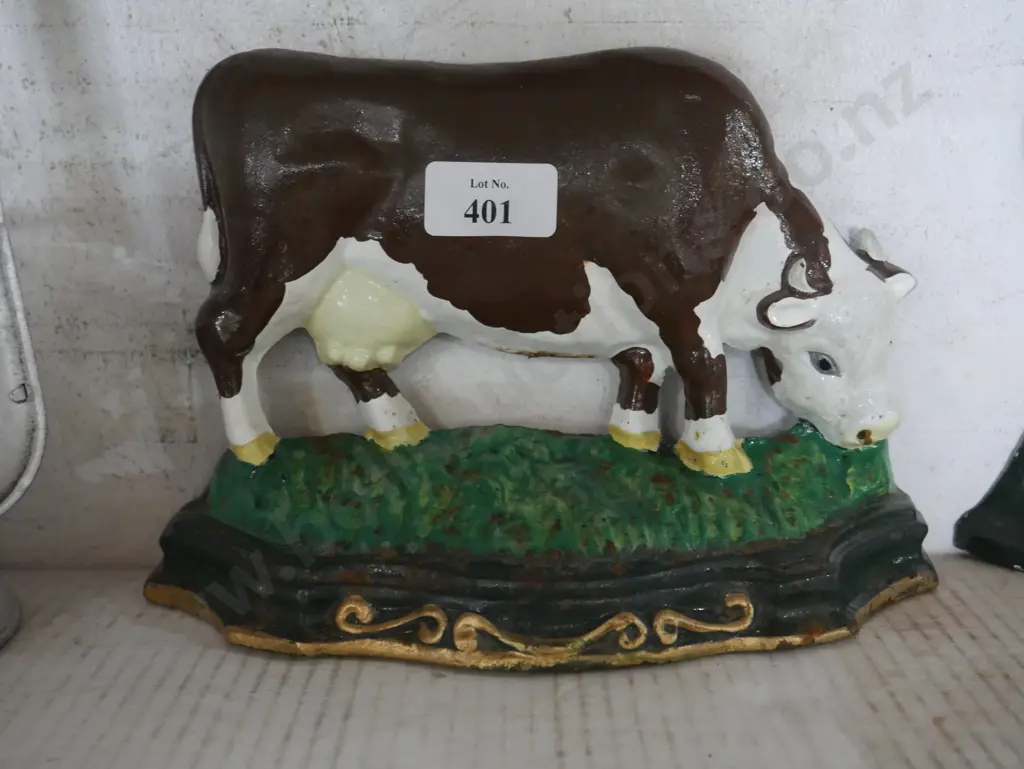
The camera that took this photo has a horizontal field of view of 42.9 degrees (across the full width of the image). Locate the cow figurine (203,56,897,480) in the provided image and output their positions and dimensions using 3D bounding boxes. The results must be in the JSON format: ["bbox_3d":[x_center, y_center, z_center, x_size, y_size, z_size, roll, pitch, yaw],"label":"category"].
[{"bbox_3d":[0.016,-0.035,0.395,0.221,0.130,0.040,-1,12,0],"label":"cow figurine"}]

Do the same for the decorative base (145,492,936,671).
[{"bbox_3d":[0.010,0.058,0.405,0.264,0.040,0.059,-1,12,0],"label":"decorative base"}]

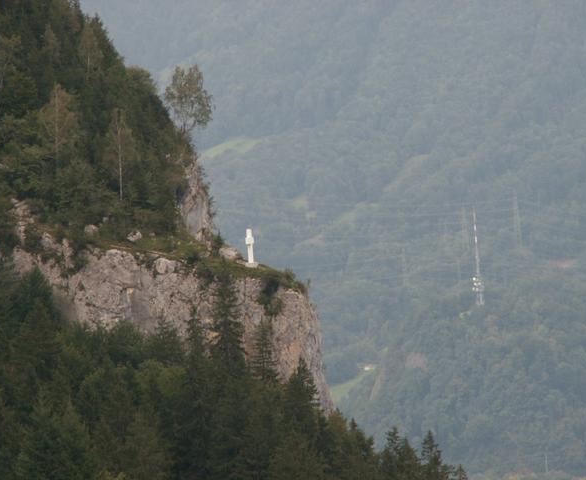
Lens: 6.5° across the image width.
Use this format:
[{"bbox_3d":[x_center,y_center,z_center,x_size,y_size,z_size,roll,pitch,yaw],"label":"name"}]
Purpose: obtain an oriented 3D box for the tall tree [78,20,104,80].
[{"bbox_3d":[-31.182,-29.026,800.000,3.850,9.860,3.850,-4,-3,0],"label":"tall tree"}]

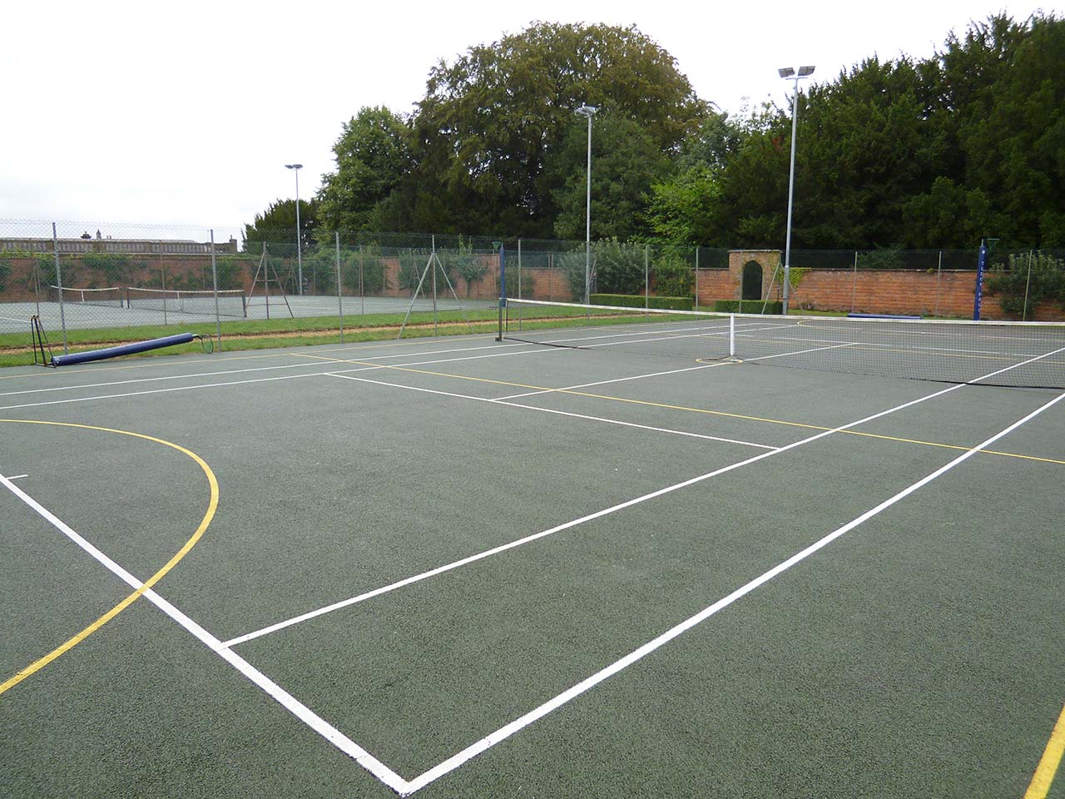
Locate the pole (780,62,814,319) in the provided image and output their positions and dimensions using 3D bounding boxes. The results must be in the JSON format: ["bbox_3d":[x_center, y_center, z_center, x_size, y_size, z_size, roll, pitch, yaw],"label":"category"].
[{"bbox_3d":[11.084,-8.741,31.674,1.500,10.312,0.800,3,10,18],"label":"pole"}]

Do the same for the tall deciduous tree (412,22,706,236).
[{"bbox_3d":[2.237,-19.311,60.629,23.600,21.699,22.000,1,9,2],"label":"tall deciduous tree"}]

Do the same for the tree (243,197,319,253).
[{"bbox_3d":[-24.409,-15.067,72.595,8.300,9.248,8.000,-3,10,-18],"label":"tree"}]

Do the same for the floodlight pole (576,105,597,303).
[{"bbox_3d":[2.885,-10.141,39.590,0.800,10.445,1.500,-8,12,-40],"label":"floodlight pole"}]

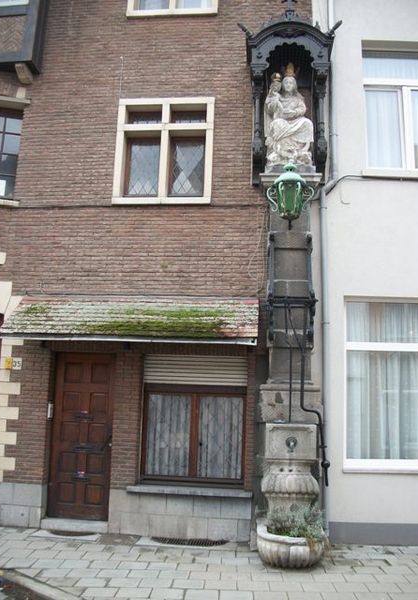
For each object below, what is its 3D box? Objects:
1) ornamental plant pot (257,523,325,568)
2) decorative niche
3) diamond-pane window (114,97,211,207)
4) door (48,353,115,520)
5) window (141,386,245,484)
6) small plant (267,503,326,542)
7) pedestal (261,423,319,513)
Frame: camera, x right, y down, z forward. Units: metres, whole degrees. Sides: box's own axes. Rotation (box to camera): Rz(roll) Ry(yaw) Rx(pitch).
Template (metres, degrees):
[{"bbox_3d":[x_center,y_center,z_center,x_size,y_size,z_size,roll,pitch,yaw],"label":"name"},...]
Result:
[{"bbox_3d":[0.884,2.642,5.960,0.730,0.330,0.630,1,-10,2],"label":"ornamental plant pot"},{"bbox_3d":[1.056,-2.772,7.364,1.230,2.370,0.680,1,-10,2],"label":"decorative niche"},{"bbox_3d":[-0.620,-2.088,7.919,1.380,1.580,0.240,1,-10,6],"label":"diamond-pane window"},{"bbox_3d":[-1.677,1.803,7.437,0.870,2.150,0.100,1,-10,6],"label":"door"},{"bbox_3d":[-0.203,1.779,7.307,1.370,1.230,0.120,1,-10,6],"label":"window"},{"bbox_3d":[0.938,2.386,5.948,0.640,0.380,0.450,1,-10,2],"label":"small plant"},{"bbox_3d":[0.926,1.959,6.319,0.660,1.070,0.500,1,-10,2],"label":"pedestal"}]

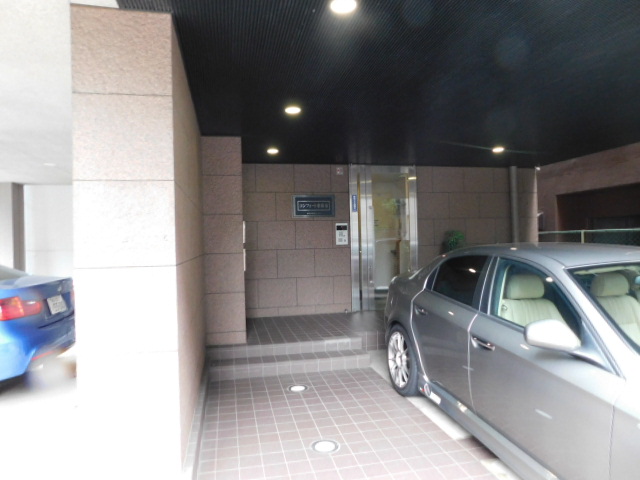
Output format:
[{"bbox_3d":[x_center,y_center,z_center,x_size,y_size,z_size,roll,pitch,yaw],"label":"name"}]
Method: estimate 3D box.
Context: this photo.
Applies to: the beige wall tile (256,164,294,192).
[{"bbox_3d":[-0.699,-0.968,6.706,0.594,0.447,0.020,-1,0,-12],"label":"beige wall tile"}]

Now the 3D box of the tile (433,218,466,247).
[{"bbox_3d":[2.232,-0.135,7.330,0.594,0.447,0.020,-1,0,-12],"label":"tile"}]

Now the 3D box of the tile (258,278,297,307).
[{"bbox_3d":[-0.668,0.832,6.738,0.596,0.449,0.030,-1,0,-12],"label":"tile"}]

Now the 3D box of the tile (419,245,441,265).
[{"bbox_3d":[1.941,0.325,7.213,0.592,0.449,0.020,-1,0,-12],"label":"tile"}]

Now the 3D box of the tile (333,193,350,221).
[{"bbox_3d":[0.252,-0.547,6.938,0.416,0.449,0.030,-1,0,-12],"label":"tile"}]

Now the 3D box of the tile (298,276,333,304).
[{"bbox_3d":[-0.082,0.819,6.867,0.596,0.449,0.030,-1,0,-12],"label":"tile"}]

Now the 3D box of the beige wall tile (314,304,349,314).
[{"bbox_3d":[0.228,1.113,6.892,0.594,0.142,0.020,-1,0,-12],"label":"beige wall tile"}]

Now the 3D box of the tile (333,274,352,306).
[{"bbox_3d":[0.364,0.808,6.869,0.298,0.449,0.020,-1,0,-12],"label":"tile"}]

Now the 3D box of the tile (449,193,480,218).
[{"bbox_3d":[2.513,-0.593,7.393,0.594,0.447,0.020,-1,0,-12],"label":"tile"}]

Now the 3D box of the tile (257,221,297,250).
[{"bbox_3d":[-0.687,-0.073,6.732,0.596,0.449,0.030,-1,0,-12],"label":"tile"}]

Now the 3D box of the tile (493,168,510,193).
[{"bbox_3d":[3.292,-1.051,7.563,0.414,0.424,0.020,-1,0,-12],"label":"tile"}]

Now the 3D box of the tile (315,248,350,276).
[{"bbox_3d":[0.210,0.364,6.893,0.594,0.447,0.020,-1,0,-12],"label":"tile"}]

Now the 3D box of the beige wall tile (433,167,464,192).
[{"bbox_3d":[2.201,-1.028,7.277,0.594,0.449,0.020,-1,0,-12],"label":"beige wall tile"}]

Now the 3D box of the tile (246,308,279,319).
[{"bbox_3d":[-0.914,1.140,6.646,0.540,0.142,0.020,-1,0,-12],"label":"tile"}]

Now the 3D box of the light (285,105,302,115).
[{"bbox_3d":[-0.246,-1.212,3.938,0.144,0.040,0.144,-1,0,-12],"label":"light"}]

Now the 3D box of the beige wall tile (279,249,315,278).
[{"bbox_3d":[-0.372,0.375,6.712,0.594,0.449,0.020,-1,0,-12],"label":"beige wall tile"}]

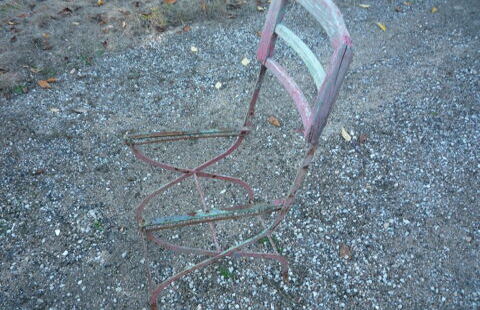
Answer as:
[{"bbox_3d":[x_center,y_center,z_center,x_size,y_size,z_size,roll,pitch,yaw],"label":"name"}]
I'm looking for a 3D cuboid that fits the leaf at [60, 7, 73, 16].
[{"bbox_3d":[-1.190,-0.976,2.854,0.051,0.025,0.088,32,48,25],"label":"leaf"}]

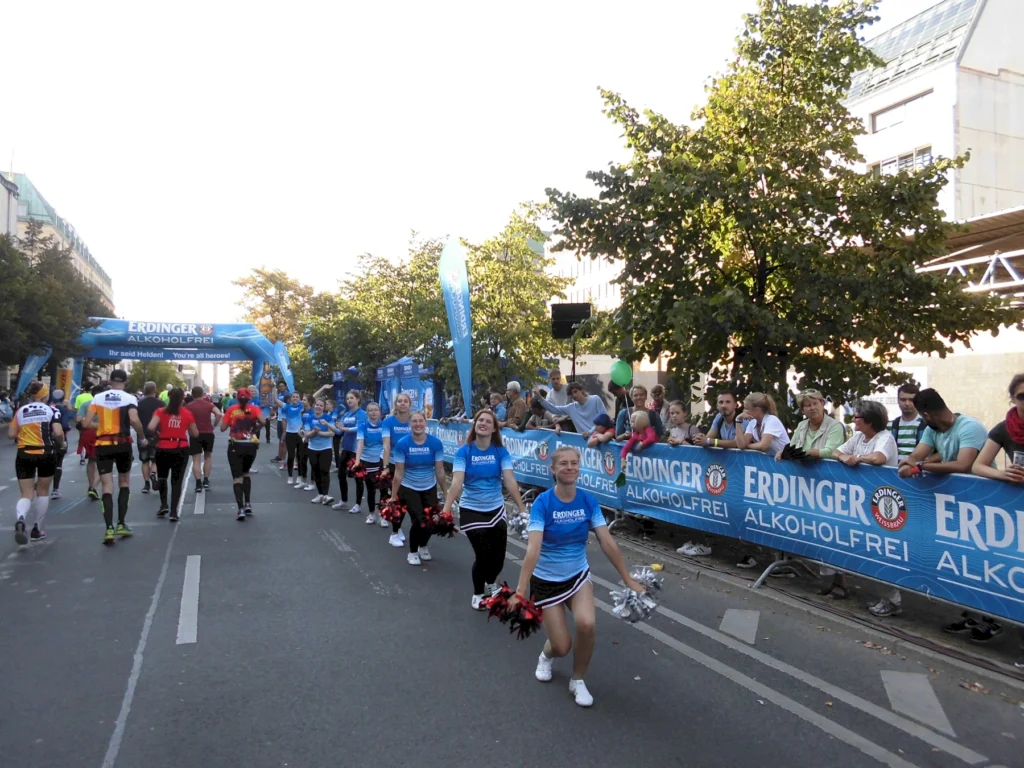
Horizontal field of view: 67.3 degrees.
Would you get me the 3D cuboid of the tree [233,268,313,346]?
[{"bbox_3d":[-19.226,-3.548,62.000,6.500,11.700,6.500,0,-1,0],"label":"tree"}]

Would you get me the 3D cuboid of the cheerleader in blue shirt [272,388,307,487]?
[{"bbox_3d":[-3.989,0.902,13.850,0.580,1.740,0.420,0,-1,-14],"label":"cheerleader in blue shirt"}]

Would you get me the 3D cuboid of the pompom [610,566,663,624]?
[{"bbox_3d":[0.639,1.094,3.980,0.270,0.280,0.260,1,-1,-6],"label":"pompom"}]

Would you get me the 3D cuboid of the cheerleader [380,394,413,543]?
[{"bbox_3d":[-1.178,0.900,8.200,0.500,1.620,0.450,0,-1,-6],"label":"cheerleader"}]

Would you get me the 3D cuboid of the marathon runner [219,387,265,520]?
[{"bbox_3d":[-3.452,0.898,9.850,0.550,1.650,0.480,0,-1,-22],"label":"marathon runner"}]

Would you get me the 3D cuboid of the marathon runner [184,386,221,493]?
[{"bbox_3d":[-5.238,0.915,12.986,0.580,1.745,0.500,1,-1,-22],"label":"marathon runner"}]

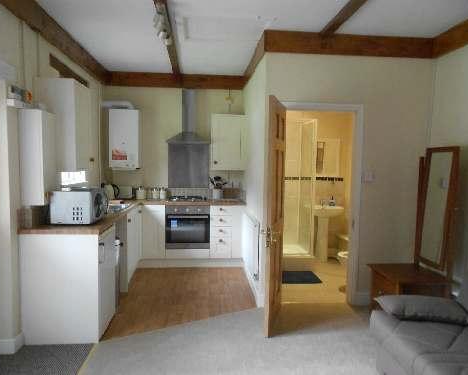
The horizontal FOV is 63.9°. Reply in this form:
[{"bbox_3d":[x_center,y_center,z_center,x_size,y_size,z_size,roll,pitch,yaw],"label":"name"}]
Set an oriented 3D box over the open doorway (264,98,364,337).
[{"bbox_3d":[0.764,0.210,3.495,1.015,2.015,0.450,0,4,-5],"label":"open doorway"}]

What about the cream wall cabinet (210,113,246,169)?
[{"bbox_3d":[-0.091,-0.633,5.380,0.483,0.774,0.300,0,4,-5],"label":"cream wall cabinet"}]

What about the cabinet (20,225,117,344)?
[{"bbox_3d":[-1.374,0.766,3.210,0.585,0.890,0.590,0,4,-5],"label":"cabinet"}]

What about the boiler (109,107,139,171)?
[{"bbox_3d":[-1.501,-0.662,5.254,0.395,0.795,0.310,0,4,-5],"label":"boiler"}]

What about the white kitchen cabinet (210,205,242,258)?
[{"bbox_3d":[-0.118,0.581,5.339,0.446,0.720,0.550,0,4,-5],"label":"white kitchen cabinet"}]

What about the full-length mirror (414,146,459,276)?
[{"bbox_3d":[1.861,0.193,3.435,0.110,1.097,0.450,0,4,-5],"label":"full-length mirror"}]

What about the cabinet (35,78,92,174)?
[{"bbox_3d":[-1.508,-0.531,3.337,0.325,0.760,0.410,0,4,-5],"label":"cabinet"}]

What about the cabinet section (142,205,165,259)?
[{"bbox_3d":[-1.092,0.571,5.292,0.308,0.724,0.550,0,5,-5],"label":"cabinet section"}]

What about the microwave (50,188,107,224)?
[{"bbox_3d":[-1.344,0.160,3.300,0.355,0.279,0.430,0,4,-5],"label":"microwave"}]

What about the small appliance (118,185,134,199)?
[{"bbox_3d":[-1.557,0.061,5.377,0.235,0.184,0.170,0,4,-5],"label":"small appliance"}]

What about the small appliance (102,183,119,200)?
[{"bbox_3d":[-1.667,0.050,5.120,0.210,0.239,0.160,0,4,-5],"label":"small appliance"}]

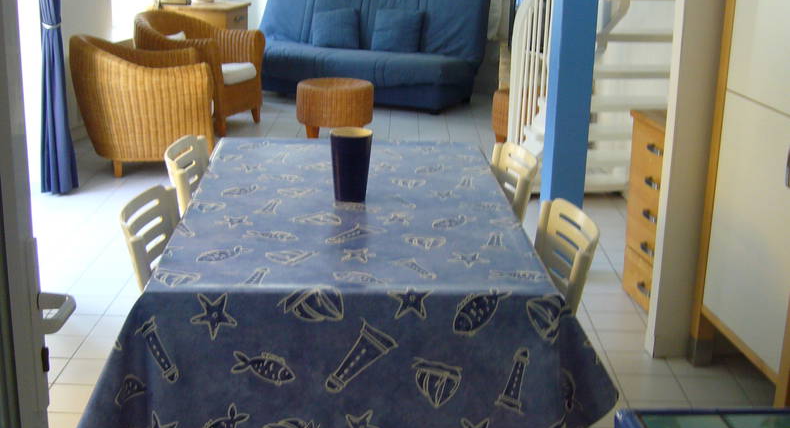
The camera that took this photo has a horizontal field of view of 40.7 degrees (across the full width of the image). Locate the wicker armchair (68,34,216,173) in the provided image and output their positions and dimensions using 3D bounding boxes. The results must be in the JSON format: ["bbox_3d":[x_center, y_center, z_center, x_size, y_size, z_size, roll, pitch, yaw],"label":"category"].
[{"bbox_3d":[-1.451,-0.651,6.115,0.730,0.760,0.700,-4,17,-15],"label":"wicker armchair"}]

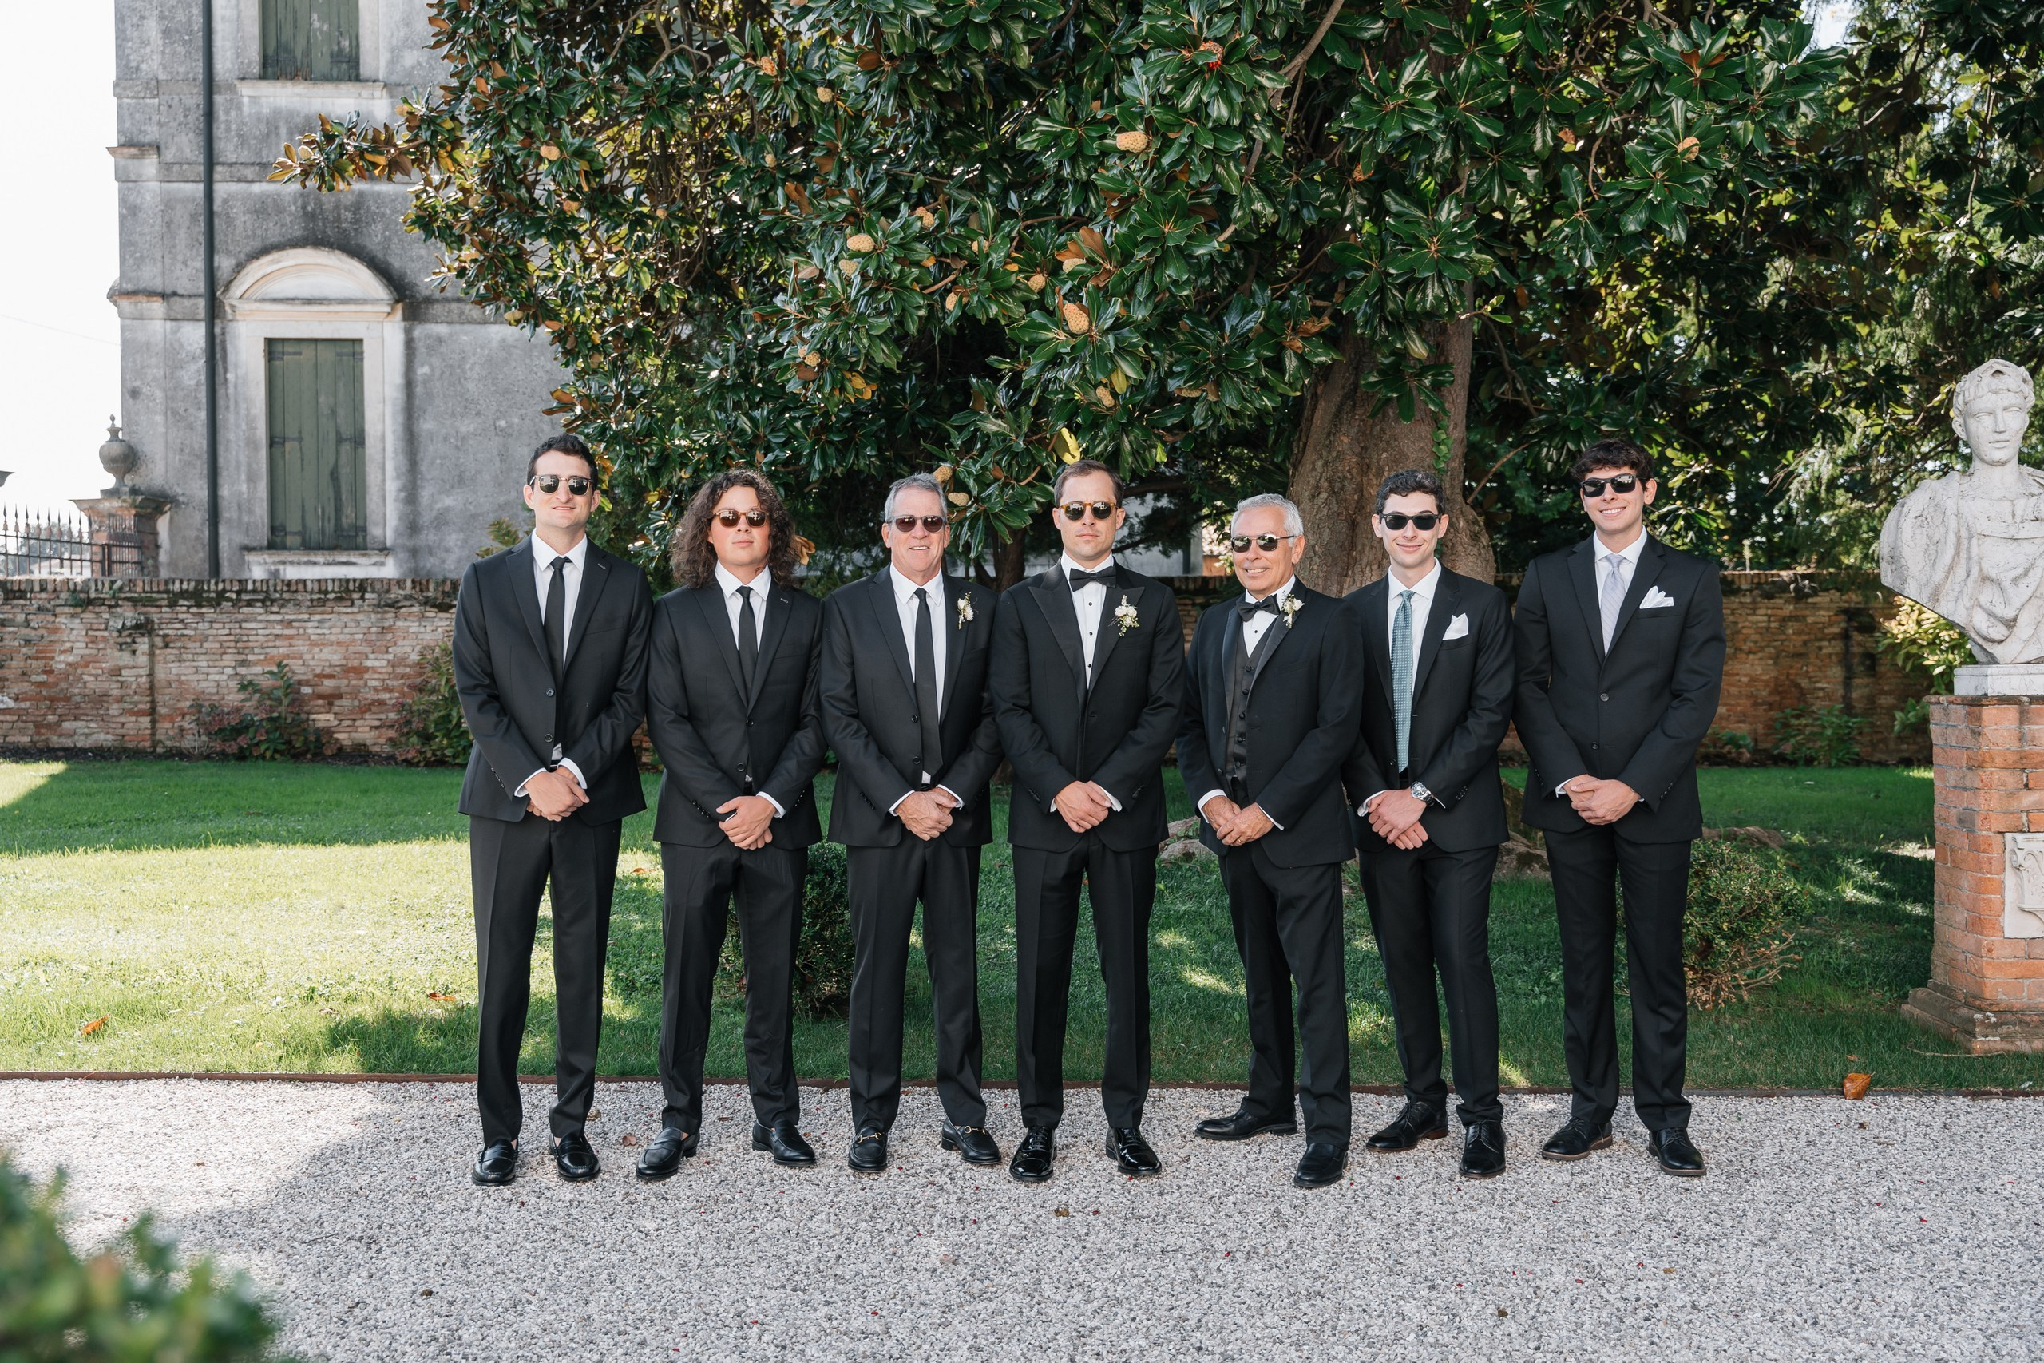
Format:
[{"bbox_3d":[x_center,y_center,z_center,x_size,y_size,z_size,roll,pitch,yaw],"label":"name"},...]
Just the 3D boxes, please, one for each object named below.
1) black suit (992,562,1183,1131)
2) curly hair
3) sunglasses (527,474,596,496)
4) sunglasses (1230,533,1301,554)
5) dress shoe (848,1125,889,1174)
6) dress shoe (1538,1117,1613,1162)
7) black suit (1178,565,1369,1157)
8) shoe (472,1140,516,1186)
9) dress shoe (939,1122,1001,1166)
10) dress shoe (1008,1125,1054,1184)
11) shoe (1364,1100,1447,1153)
[{"bbox_3d":[0.167,0.421,4.590,0.490,1.441,0.350,0,2,2],"label":"black suit"},{"bbox_3d":[-0.736,-0.387,4.680,0.320,0.295,0.270,0,1,-8],"label":"curly hair"},{"bbox_3d":[-1.164,-0.486,4.570,0.148,0.050,0.150,0,0,-18],"label":"sunglasses"},{"bbox_3d":[0.633,-0.357,4.693,0.140,0.045,0.145,1,8,34],"label":"sunglasses"},{"bbox_3d":[-0.402,1.186,4.736,0.106,0.105,0.298,0,1,-3],"label":"dress shoe"},{"bbox_3d":[1.468,1.180,4.804,0.300,0.110,0.110,-2,3,-44],"label":"dress shoe"},{"bbox_3d":[0.655,0.460,4.770,0.465,1.450,0.350,1,1,31],"label":"black suit"},{"bbox_3d":[-1.345,1.191,4.627,0.105,0.100,0.290,0,2,-5],"label":"shoe"},{"bbox_3d":[-0.142,1.184,4.796,0.106,0.105,0.298,-1,1,-28],"label":"dress shoe"},{"bbox_3d":[0.029,1.187,4.654,0.106,0.105,0.298,0,1,8],"label":"dress shoe"},{"bbox_3d":[1.036,1.183,4.879,0.298,0.105,0.106,-1,1,-35],"label":"shoe"}]

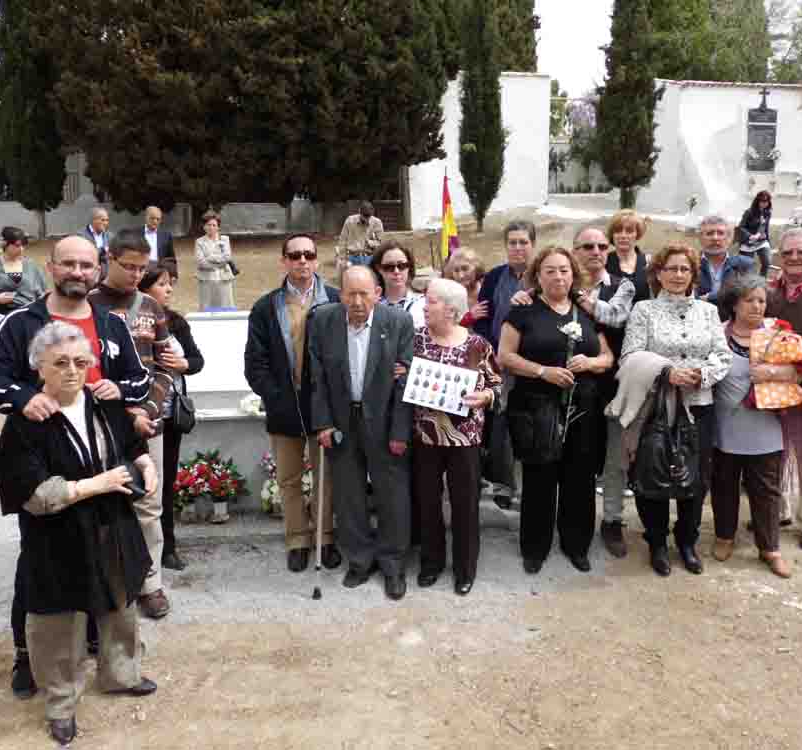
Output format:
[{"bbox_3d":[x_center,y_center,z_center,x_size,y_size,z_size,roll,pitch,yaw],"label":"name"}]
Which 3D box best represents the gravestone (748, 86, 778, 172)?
[{"bbox_3d":[7.960,-5.368,16.562,0.650,1.840,0.170,0,6,-4],"label":"gravestone"}]

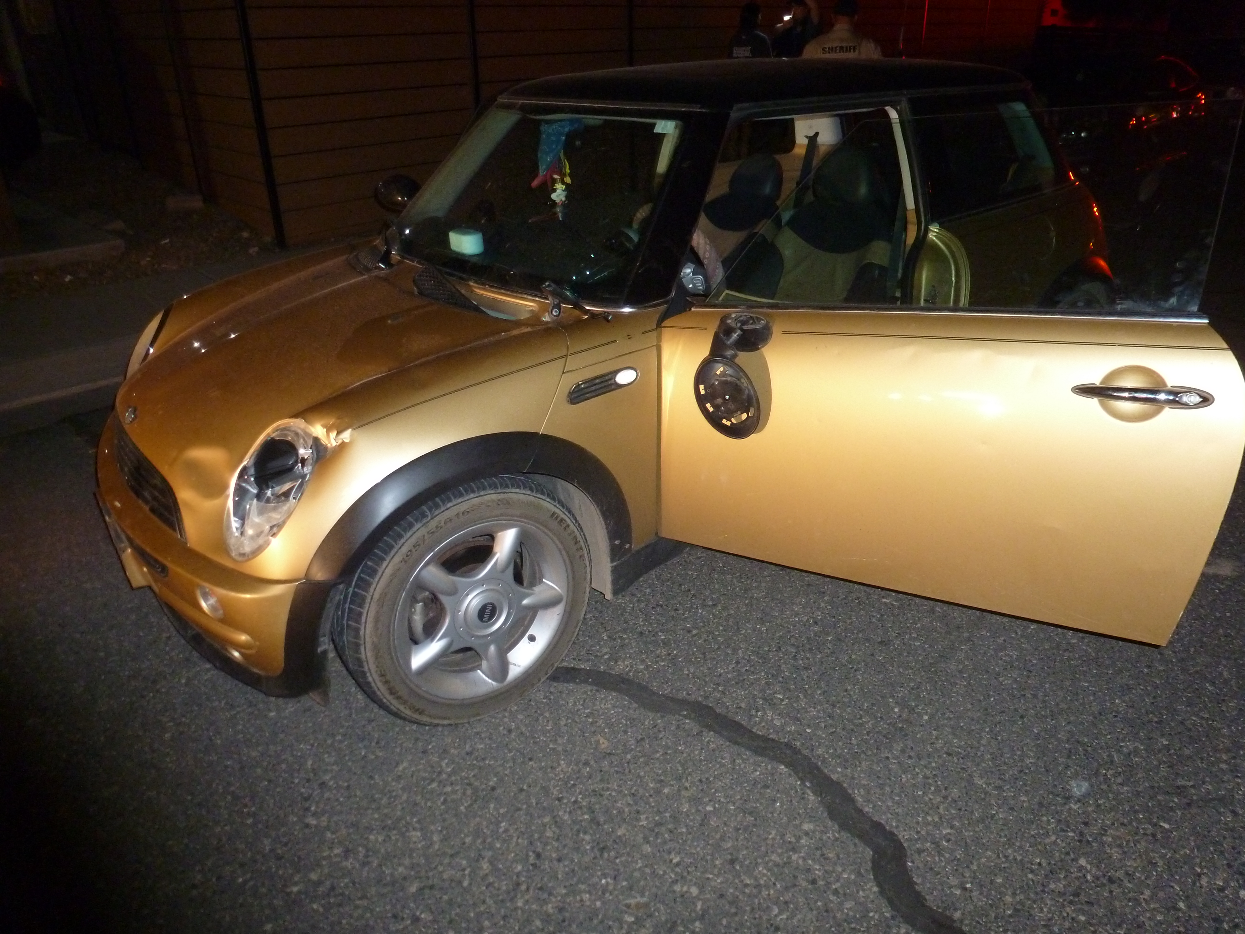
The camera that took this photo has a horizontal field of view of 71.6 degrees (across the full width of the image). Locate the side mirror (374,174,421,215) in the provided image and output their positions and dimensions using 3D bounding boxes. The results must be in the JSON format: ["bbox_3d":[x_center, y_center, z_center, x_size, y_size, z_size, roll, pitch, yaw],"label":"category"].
[{"bbox_3d":[-0.842,-1.031,3.259,0.131,0.156,0.201,-19,29,-30],"label":"side mirror"}]

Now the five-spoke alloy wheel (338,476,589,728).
[{"bbox_3d":[-0.363,0.304,2.058,0.613,0.613,0.201,-19,29,-30],"label":"five-spoke alloy wheel"}]

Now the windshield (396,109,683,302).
[{"bbox_3d":[-0.334,-0.826,2.581,1.407,0.146,0.672,28,85,49],"label":"windshield"}]

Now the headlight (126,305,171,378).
[{"bbox_3d":[-1.466,-0.352,2.720,0.211,0.281,0.231,-19,29,-30],"label":"headlight"}]

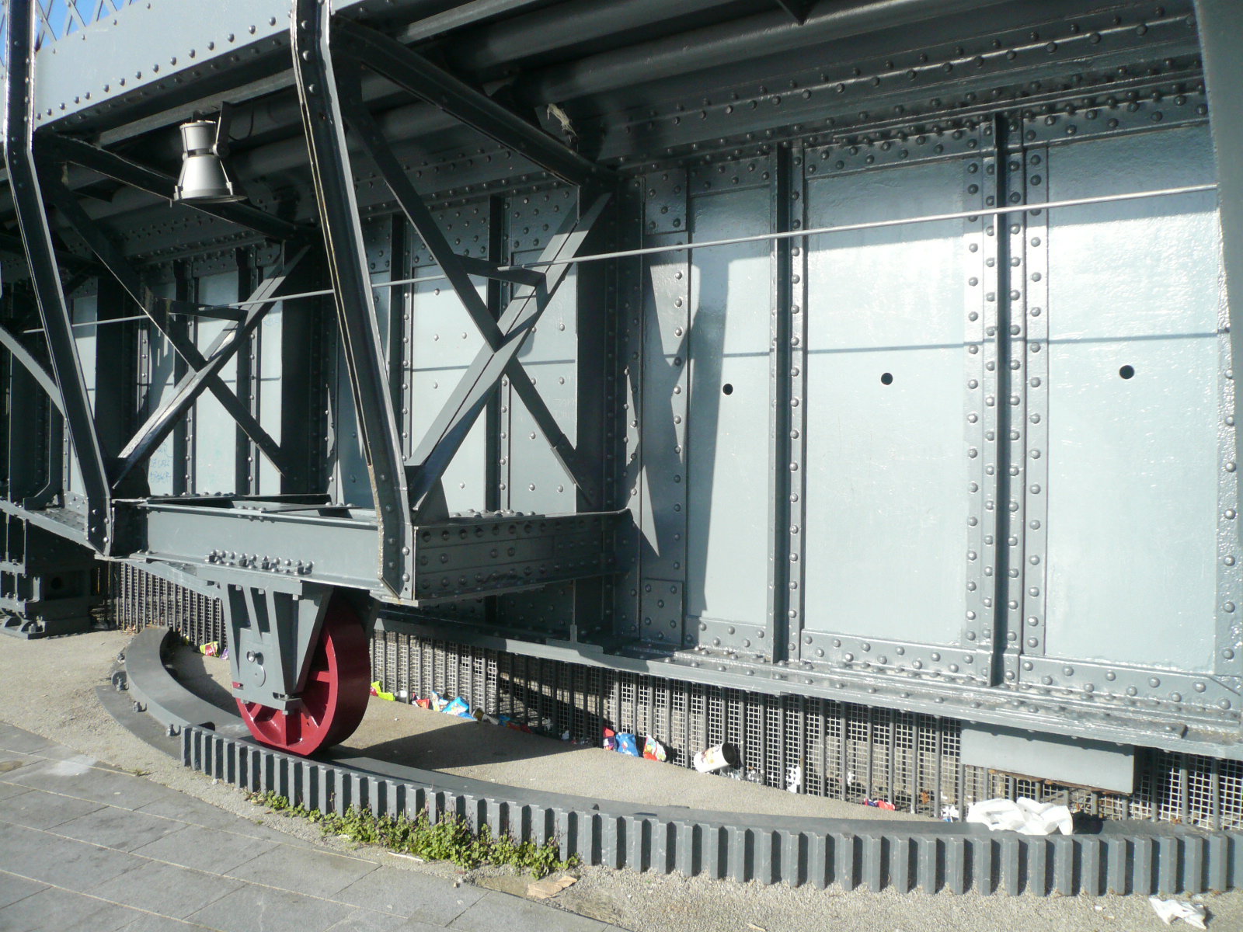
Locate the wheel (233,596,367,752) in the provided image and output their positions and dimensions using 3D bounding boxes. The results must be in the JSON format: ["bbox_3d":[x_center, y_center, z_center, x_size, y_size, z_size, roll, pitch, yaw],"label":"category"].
[{"bbox_3d":[-1.462,0.917,4.557,0.767,0.767,0.179,1,0,36],"label":"wheel"}]

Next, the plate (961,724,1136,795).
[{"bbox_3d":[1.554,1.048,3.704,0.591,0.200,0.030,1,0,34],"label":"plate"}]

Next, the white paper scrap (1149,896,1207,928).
[{"bbox_3d":[1.894,1.504,3.412,0.175,0.045,0.150,1,0,12],"label":"white paper scrap"}]

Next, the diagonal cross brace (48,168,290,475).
[{"bbox_3d":[-2.211,-0.615,5.069,0.085,0.096,1.900,1,-44,34],"label":"diagonal cross brace"}]

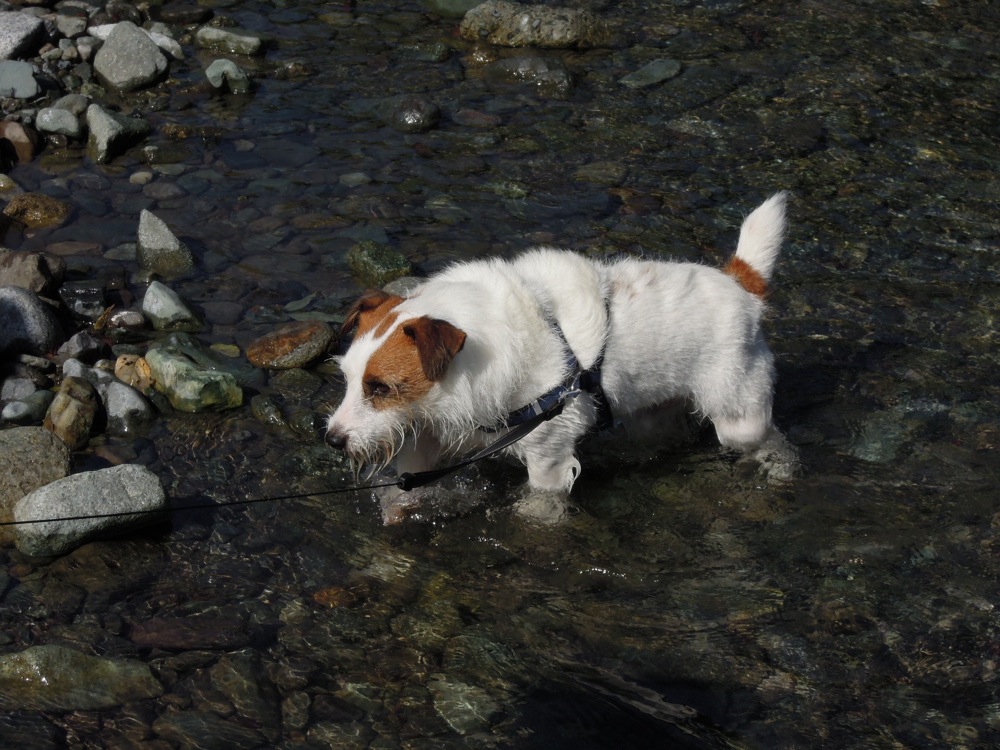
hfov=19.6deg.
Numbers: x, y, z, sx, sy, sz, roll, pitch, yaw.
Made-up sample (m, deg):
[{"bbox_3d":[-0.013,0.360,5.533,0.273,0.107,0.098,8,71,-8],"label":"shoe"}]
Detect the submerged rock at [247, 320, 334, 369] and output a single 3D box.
[{"bbox_3d":[-0.261,-0.038,3.595,0.112,0.052,0.078,-10,28,-20],"label":"submerged rock"}]

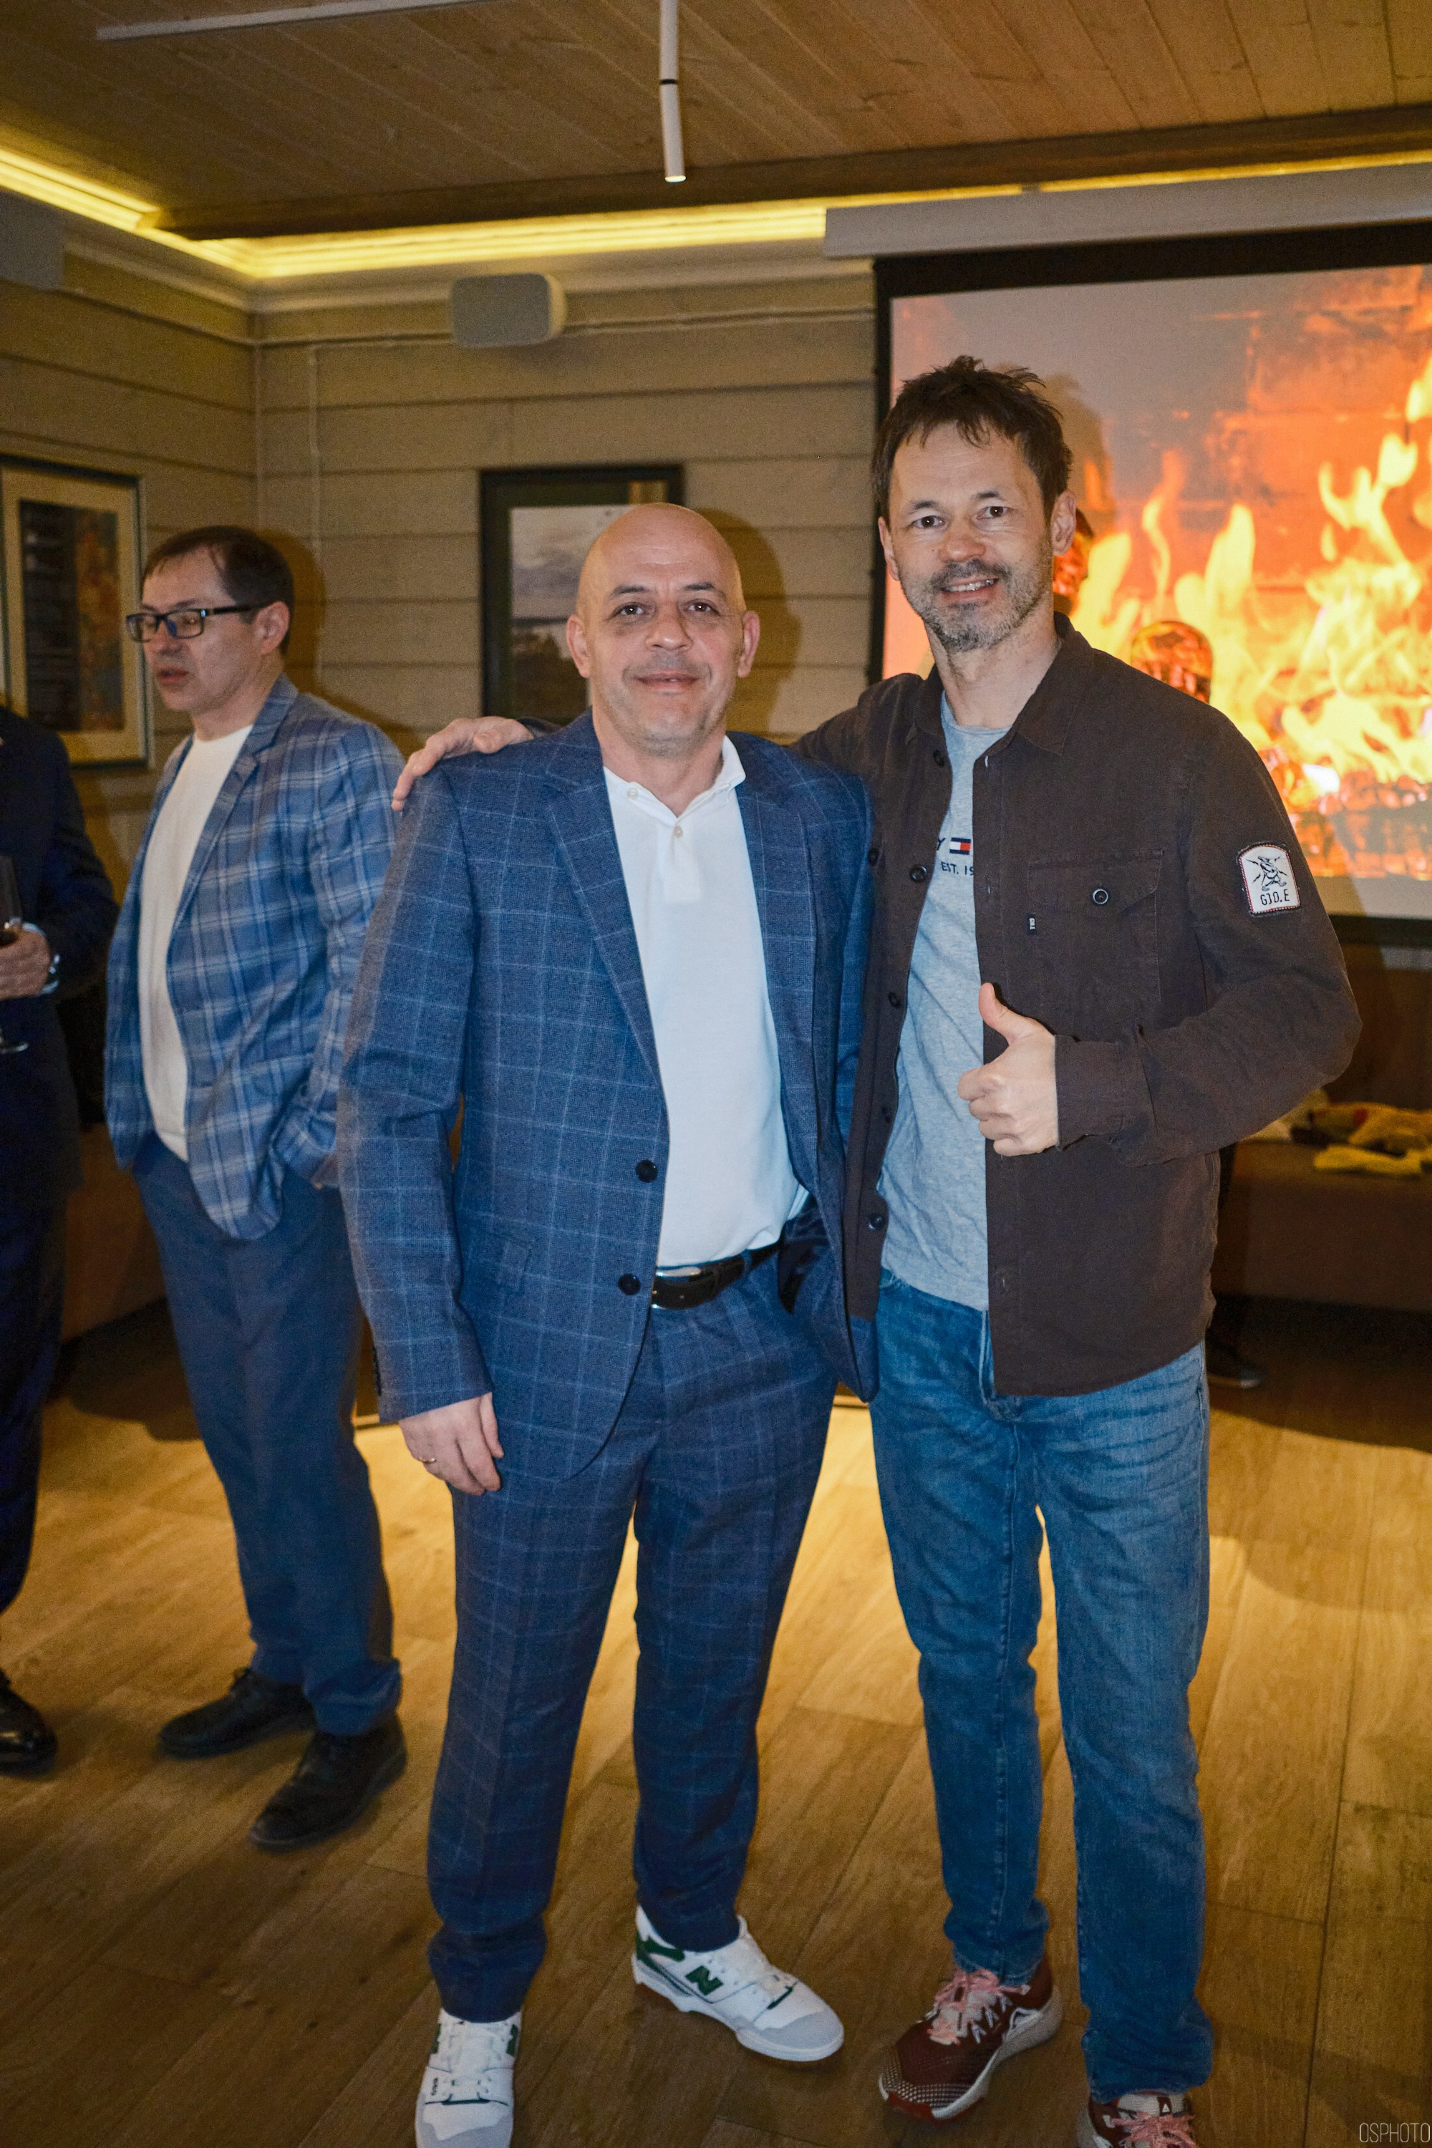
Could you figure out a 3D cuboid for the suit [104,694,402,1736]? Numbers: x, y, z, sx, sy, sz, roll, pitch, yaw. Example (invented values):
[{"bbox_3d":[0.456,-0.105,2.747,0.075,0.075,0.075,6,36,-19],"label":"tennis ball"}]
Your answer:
[{"bbox_3d":[-0.622,0.206,2.864,0.350,1.460,0.470,-7,13,-37],"label":"suit"}]

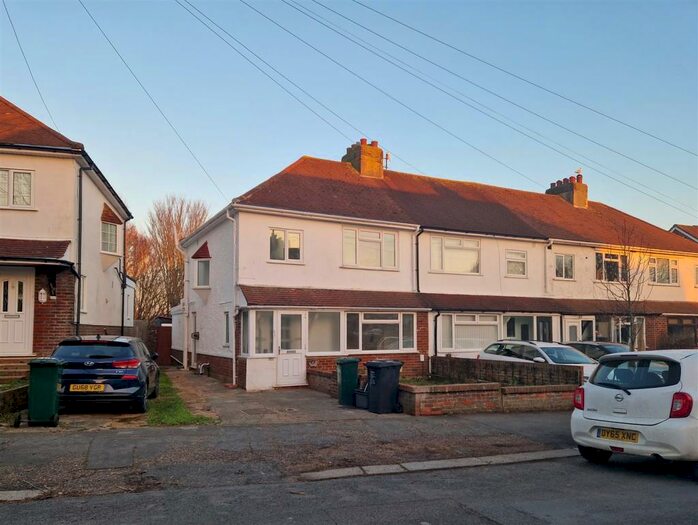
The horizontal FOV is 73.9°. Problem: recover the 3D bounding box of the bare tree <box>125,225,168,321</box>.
[{"bbox_3d":[-13.278,1.745,30.000,4.000,8.300,4.000,0,-6,0],"label":"bare tree"}]

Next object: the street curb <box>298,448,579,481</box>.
[{"bbox_3d":[1.326,2.569,5.950,4.050,0.110,0.220,2,-6,-20],"label":"street curb"}]

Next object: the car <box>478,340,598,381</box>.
[{"bbox_3d":[5.555,2.950,12.800,1.800,1.480,4.450,2,-6,-20],"label":"car"}]

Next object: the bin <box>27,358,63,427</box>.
[{"bbox_3d":[-5.001,2.125,7.650,0.510,1.070,0.550,1,-6,-11],"label":"bin"}]

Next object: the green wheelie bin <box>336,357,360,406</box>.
[{"bbox_3d":[-0.005,2.717,10.600,0.540,1.060,0.500,2,-6,-21],"label":"green wheelie bin"}]

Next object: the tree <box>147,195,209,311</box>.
[{"bbox_3d":[-10.712,0.750,29.000,4.300,10.000,4.300,0,-6,0],"label":"tree"}]

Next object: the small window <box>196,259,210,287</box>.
[{"bbox_3d":[-4.983,0.342,15.900,0.560,0.980,0.120,-2,-6,20],"label":"small window"}]

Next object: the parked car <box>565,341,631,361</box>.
[{"bbox_3d":[8.852,3.442,15.900,1.800,1.480,4.300,2,-6,-22],"label":"parked car"}]

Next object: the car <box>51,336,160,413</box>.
[{"bbox_3d":[-5.213,2.303,9.900,1.800,1.460,4.340,2,-6,-20],"label":"car"}]

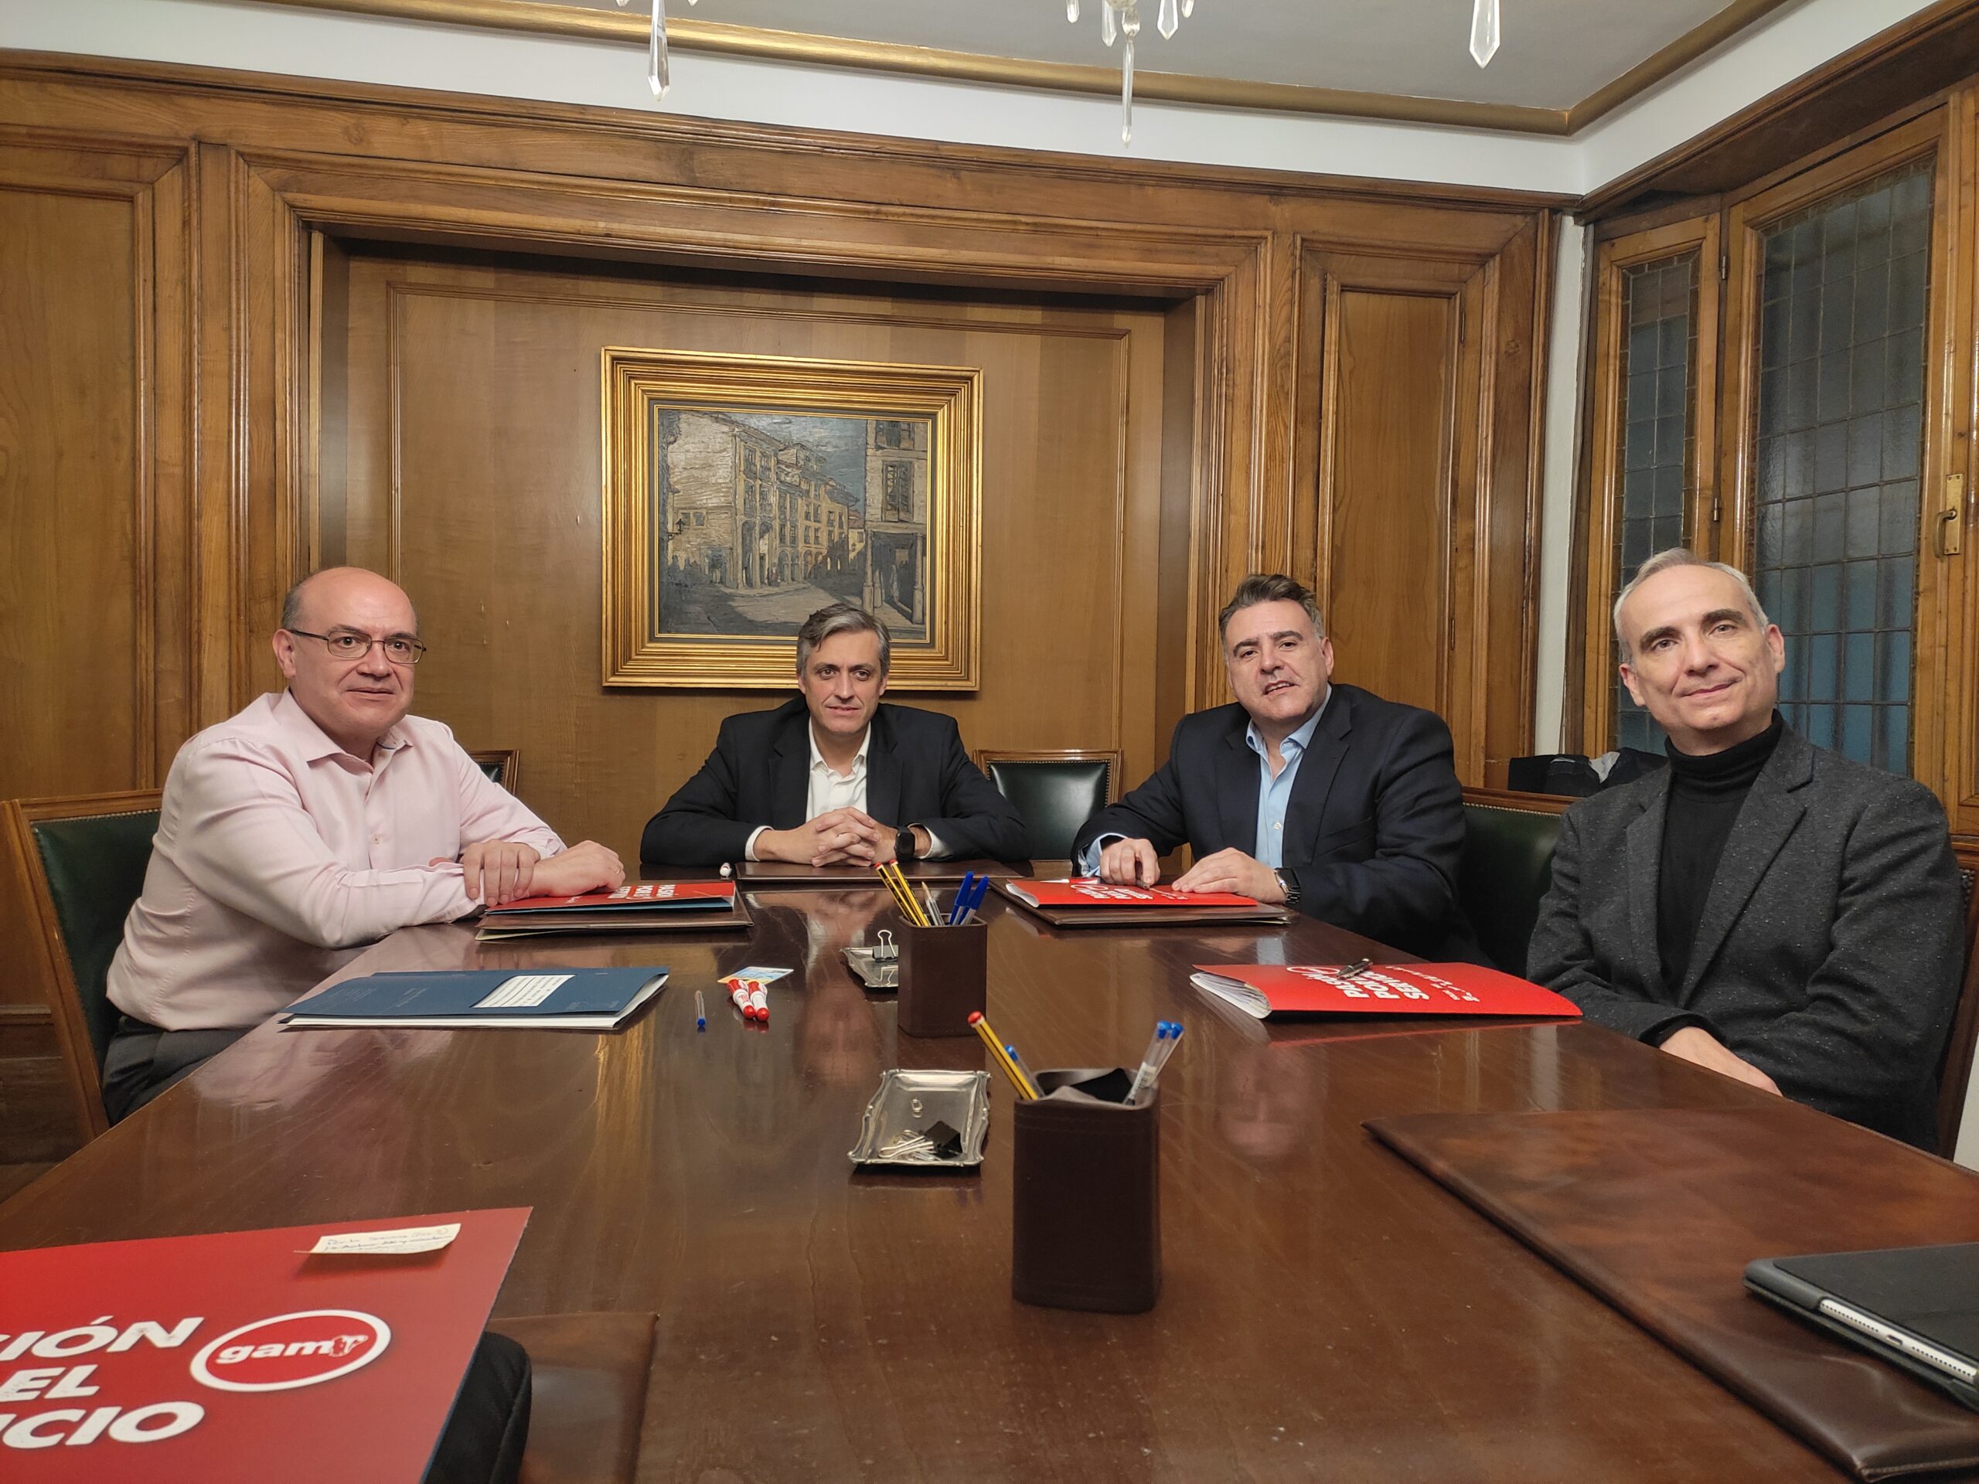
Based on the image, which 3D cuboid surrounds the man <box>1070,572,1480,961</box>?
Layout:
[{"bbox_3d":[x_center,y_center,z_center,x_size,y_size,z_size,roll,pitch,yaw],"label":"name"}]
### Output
[{"bbox_3d":[0.407,0.369,2.333,0.620,1.258,0.760,3,3,42],"label":"man"}]

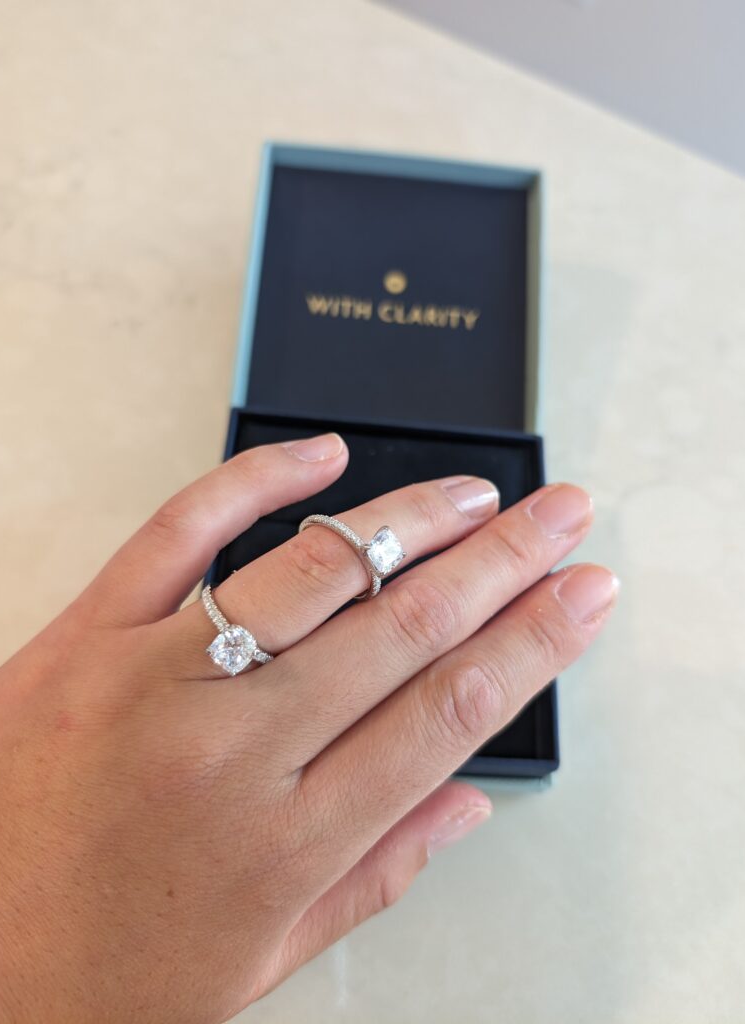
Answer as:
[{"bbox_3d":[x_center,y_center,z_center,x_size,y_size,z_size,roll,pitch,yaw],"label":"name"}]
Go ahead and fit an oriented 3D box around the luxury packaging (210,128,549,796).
[{"bbox_3d":[0.004,-0.024,0.216,0.092,0.035,0.192,5,69,-2],"label":"luxury packaging"}]

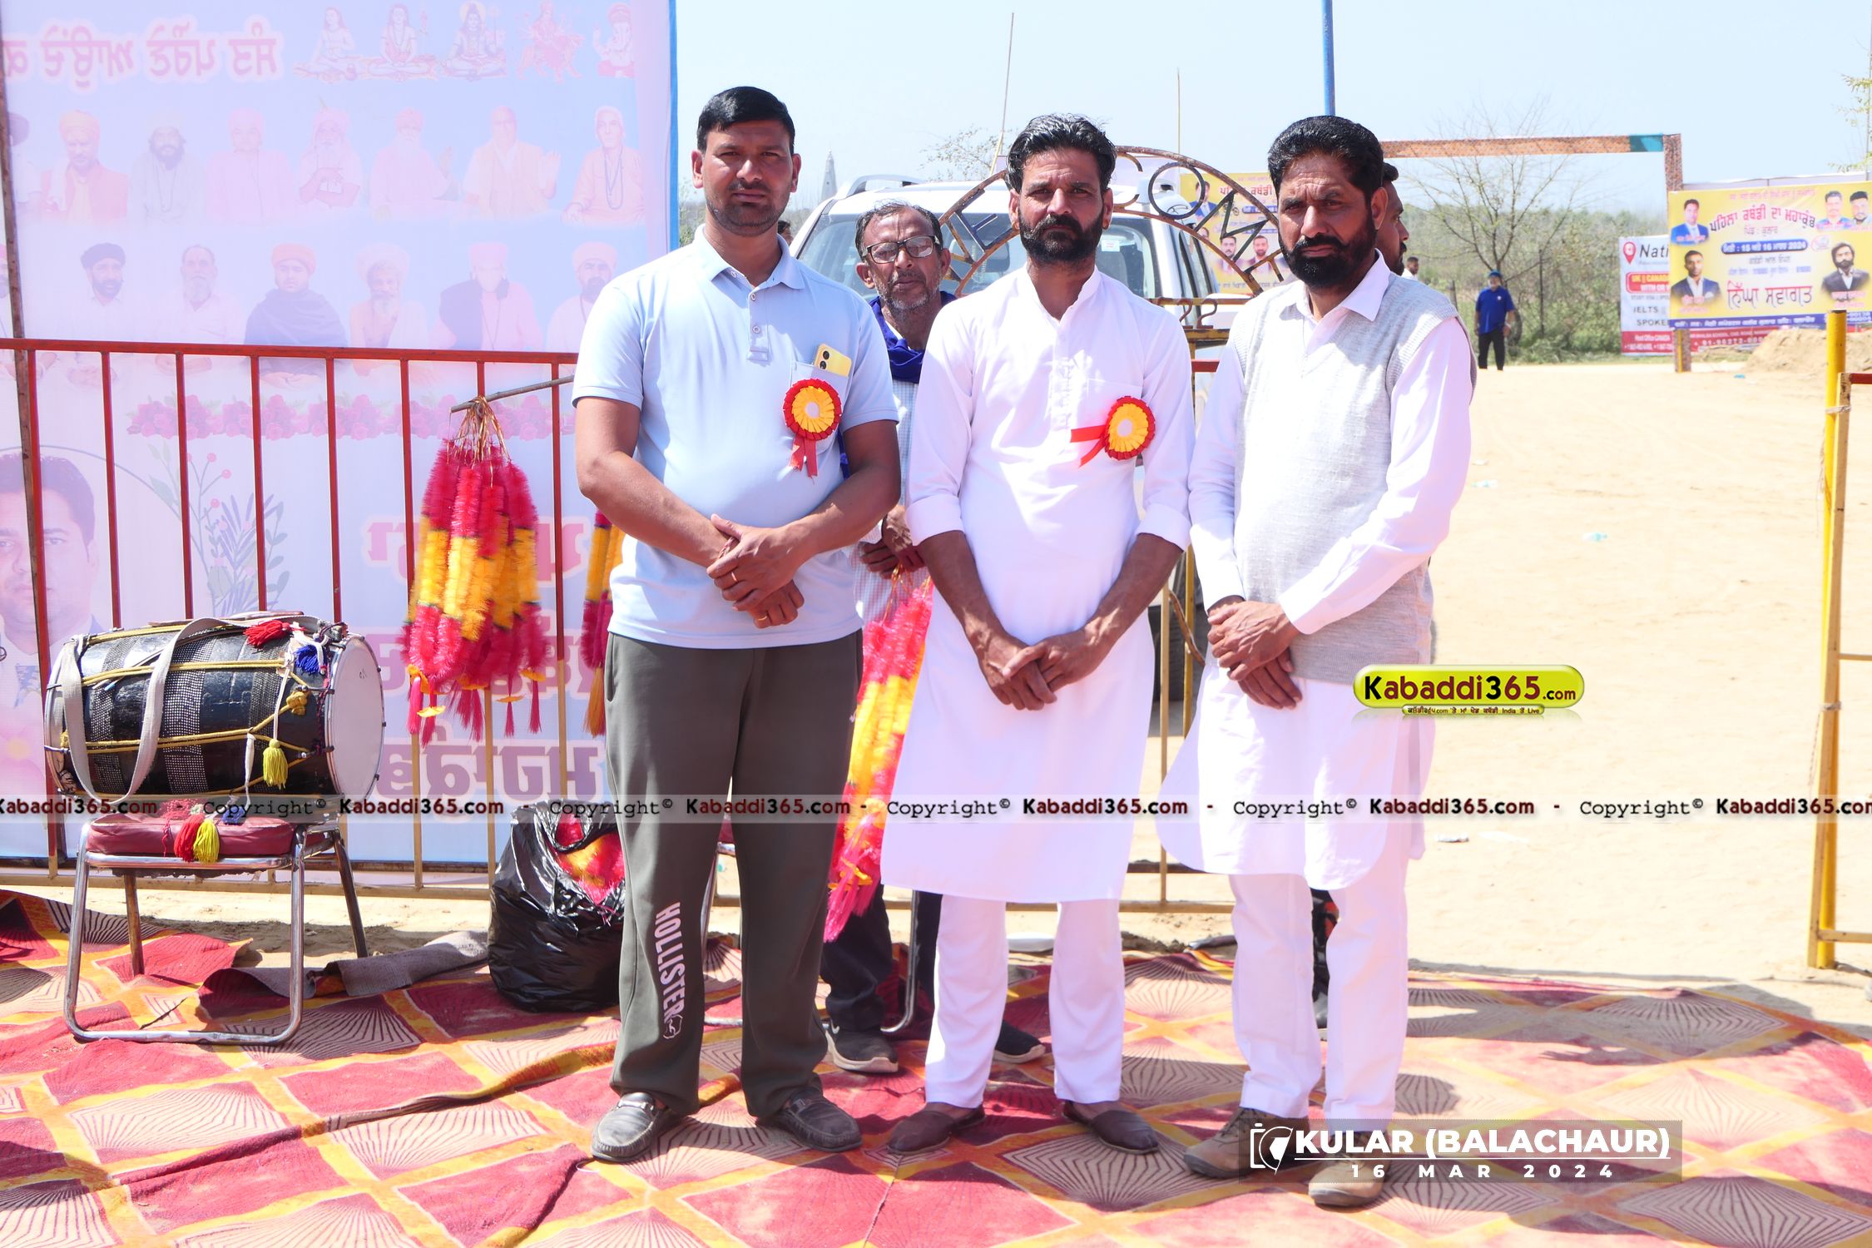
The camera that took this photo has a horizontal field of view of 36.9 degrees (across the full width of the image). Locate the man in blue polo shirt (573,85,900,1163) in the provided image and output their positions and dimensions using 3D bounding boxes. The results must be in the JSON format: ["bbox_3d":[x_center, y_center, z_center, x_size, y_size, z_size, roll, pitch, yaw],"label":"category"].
[{"bbox_3d":[-0.344,-0.001,4.735,0.545,1.770,0.370,-1,7,-7],"label":"man in blue polo shirt"}]

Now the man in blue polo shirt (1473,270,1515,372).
[{"bbox_3d":[8.446,-4.496,42.500,0.600,1.720,0.380,2,7,18],"label":"man in blue polo shirt"}]

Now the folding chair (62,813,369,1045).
[{"bbox_3d":[-1.447,0.398,5.651,0.465,0.760,0.500,0,7,3],"label":"folding chair"}]

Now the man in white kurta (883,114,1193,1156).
[{"bbox_3d":[0.166,0.015,4.771,0.525,1.730,0.360,0,7,-3],"label":"man in white kurta"}]

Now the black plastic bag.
[{"bbox_3d":[-0.756,0.555,5.766,0.360,0.420,0.330,-1,7,-6],"label":"black plastic bag"}]

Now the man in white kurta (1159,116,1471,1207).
[{"bbox_3d":[0.613,0.045,4.561,0.500,1.720,0.370,3,7,22],"label":"man in white kurta"}]

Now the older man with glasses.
[{"bbox_3d":[-0.032,0.010,5.315,0.480,1.610,0.320,0,7,-1],"label":"older man with glasses"}]

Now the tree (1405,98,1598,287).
[{"bbox_3d":[9.462,-6.563,47.000,3.250,4.400,3.100,1,7,12],"label":"tree"}]

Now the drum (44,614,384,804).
[{"bbox_3d":[-1.437,0.175,5.613,0.575,0.360,0.360,1,7,8],"label":"drum"}]

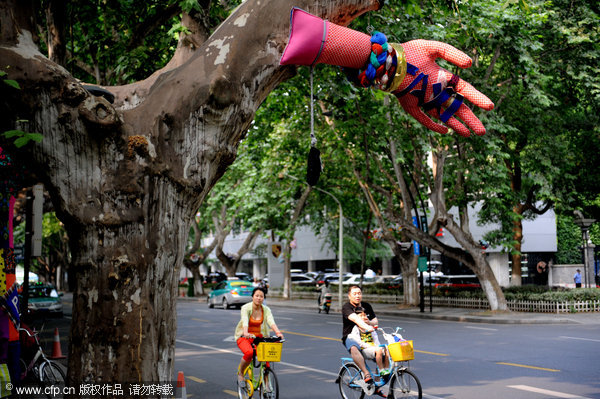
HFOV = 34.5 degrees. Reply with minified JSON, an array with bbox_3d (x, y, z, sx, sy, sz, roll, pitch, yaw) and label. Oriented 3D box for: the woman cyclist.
[{"bbox_3d":[-0.577,1.995,13.750,0.600,1.480,0.800,2,-5,-25],"label":"woman cyclist"}]

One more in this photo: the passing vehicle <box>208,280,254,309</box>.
[{"bbox_3d":[-3.556,5.082,51.800,1.820,1.480,4.750,2,-5,-22],"label":"passing vehicle"}]

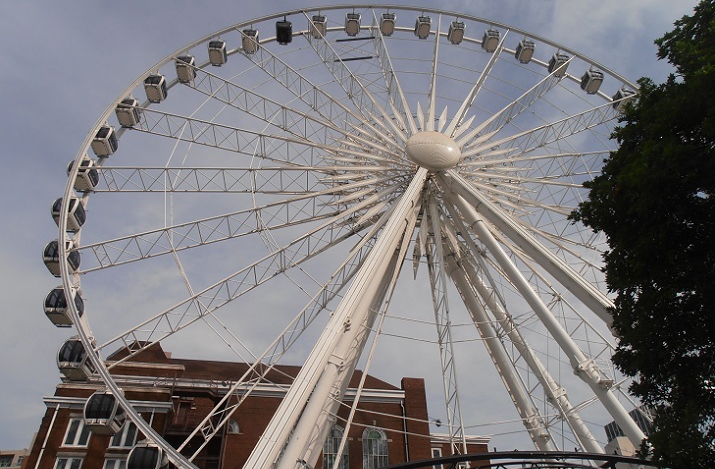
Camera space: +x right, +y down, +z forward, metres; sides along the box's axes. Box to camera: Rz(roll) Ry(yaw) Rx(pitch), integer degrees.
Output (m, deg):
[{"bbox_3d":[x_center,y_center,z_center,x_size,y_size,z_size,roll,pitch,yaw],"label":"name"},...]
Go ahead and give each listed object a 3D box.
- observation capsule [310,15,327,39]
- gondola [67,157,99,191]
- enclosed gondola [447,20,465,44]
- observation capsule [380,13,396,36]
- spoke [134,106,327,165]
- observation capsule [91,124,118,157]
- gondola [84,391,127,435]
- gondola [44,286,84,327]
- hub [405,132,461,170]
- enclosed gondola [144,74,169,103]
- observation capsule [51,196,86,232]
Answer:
[{"bbox_3d":[-4.414,-24.194,57.742,1.700,2.080,1.880,2,-39,-5],"label":"observation capsule"},{"bbox_3d":[-22.614,-4.903,41.047,1.803,1.917,1.761,2,-39,-5],"label":"gondola"},{"bbox_3d":[11.932,-24.326,59.667,1.700,2.080,1.880,2,-39,-5],"label":"enclosed gondola"},{"bbox_3d":[3.702,-25.594,60.600,1.803,1.917,1.761,2,-39,-5],"label":"observation capsule"},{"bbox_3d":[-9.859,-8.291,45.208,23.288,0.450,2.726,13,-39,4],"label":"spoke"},{"bbox_3d":[-22.235,-8.204,43.724,1.803,1.917,1.761,2,-39,-5],"label":"observation capsule"},{"bbox_3d":[-14.911,10.582,29.441,1.803,1.917,1.761,2,-39,-5],"label":"gondola"},{"bbox_3d":[-19.390,4.771,33.000,1.900,2.080,1.620,2,-39,-4],"label":"gondola"},{"bbox_3d":[6.302,-6.970,41.164,4.516,4.516,1.704,2,-39,-5],"label":"hub"},{"bbox_3d":[-19.498,-14.283,48.409,1.900,2.080,1.620,2,-39,-4],"label":"enclosed gondola"},{"bbox_3d":[-21.897,-1.609,37.886,1.900,2.080,1.620,2,-39,-4],"label":"observation capsule"}]

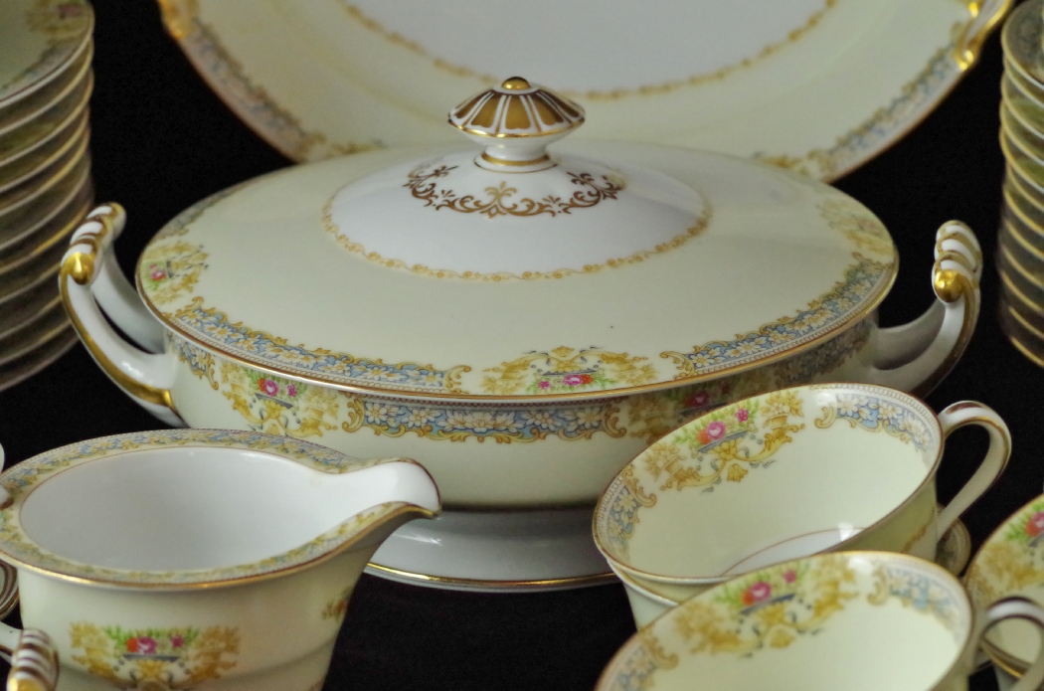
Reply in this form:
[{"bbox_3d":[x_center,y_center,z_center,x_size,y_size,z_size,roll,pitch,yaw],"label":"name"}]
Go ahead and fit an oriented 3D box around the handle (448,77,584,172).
[{"bbox_3d":[-0.002,-0.068,1.301,0.041,0.025,0.041,-1,21,0],"label":"handle"}]

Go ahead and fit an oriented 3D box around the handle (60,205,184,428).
[{"bbox_3d":[-0.117,-0.011,1.338,0.038,0.053,0.062,1,21,7],"label":"handle"}]

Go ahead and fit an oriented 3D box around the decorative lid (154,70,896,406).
[{"bbox_3d":[-0.002,-0.052,1.307,0.230,0.060,0.230,-1,21,0],"label":"decorative lid"}]

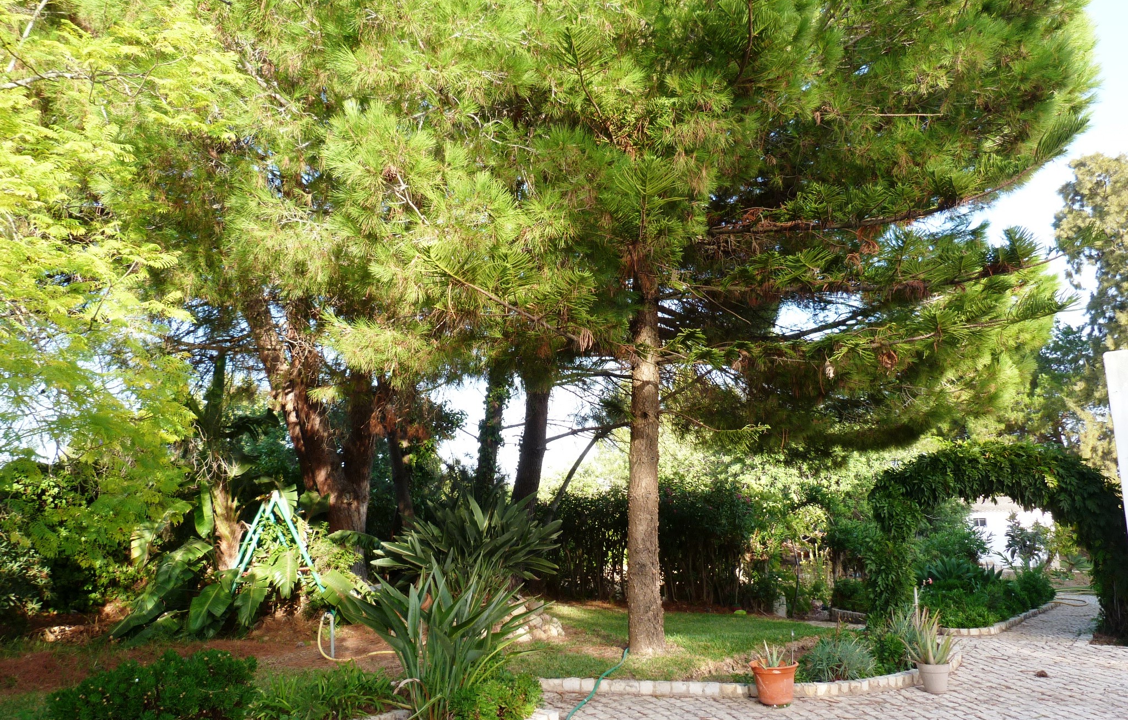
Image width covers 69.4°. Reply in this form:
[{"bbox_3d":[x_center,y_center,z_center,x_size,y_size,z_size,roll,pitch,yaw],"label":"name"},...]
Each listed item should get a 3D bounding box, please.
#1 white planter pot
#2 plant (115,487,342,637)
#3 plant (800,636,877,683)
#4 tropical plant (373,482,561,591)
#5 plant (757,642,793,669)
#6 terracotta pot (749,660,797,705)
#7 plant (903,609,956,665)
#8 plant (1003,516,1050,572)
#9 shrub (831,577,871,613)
[{"bbox_3d":[3.190,2.727,7.004,0.300,0.230,0.300,0,-11,0],"label":"white planter pot"},{"bbox_3d":[-4.180,2.515,10.104,2.800,1.810,2.100,0,-11,0],"label":"plant"},{"bbox_3d":[2.440,2.647,7.244,0.660,0.380,0.600,0,-11,0],"label":"plant"},{"bbox_3d":[-1.240,2.260,10.154,2.380,1.470,2.050,0,-11,0],"label":"tropical plant"},{"bbox_3d":[1.730,2.437,6.684,0.300,0.235,0.280,0,-11,0],"label":"plant"},{"bbox_3d":[1.700,2.627,6.636,0.400,0.285,0.400,0,-11,0],"label":"terracotta pot"},{"bbox_3d":[3.180,2.413,7.066,0.450,0.490,0.430,0,-11,0],"label":"plant"},{"bbox_3d":[11.640,4.663,20.484,1.220,1.470,1.100,0,-11,0],"label":"plant"},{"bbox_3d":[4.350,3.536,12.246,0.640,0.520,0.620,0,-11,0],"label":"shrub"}]

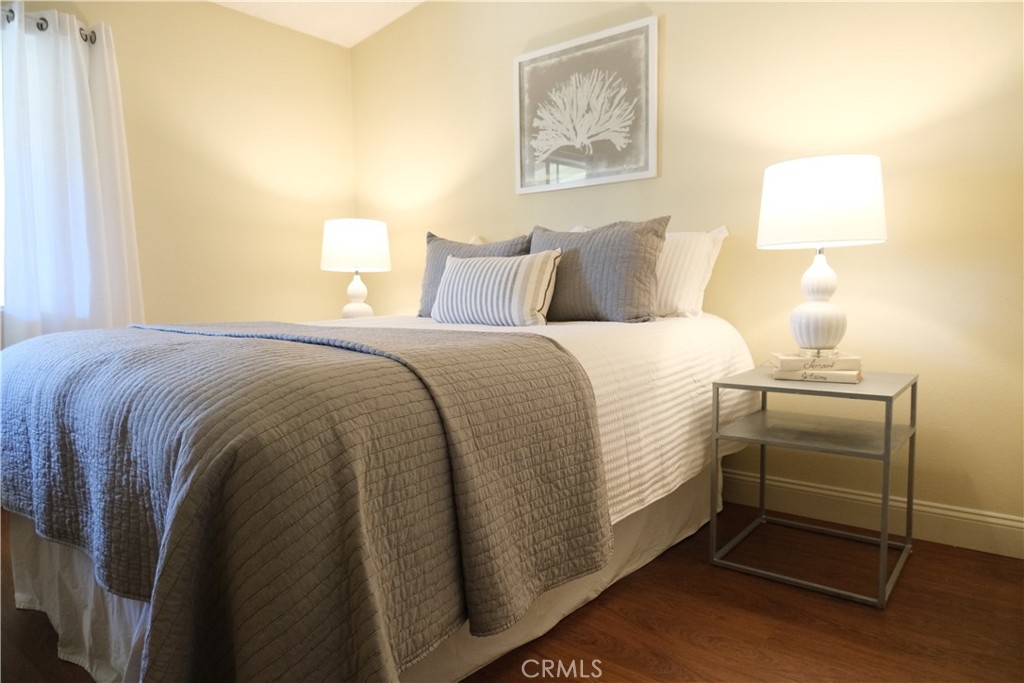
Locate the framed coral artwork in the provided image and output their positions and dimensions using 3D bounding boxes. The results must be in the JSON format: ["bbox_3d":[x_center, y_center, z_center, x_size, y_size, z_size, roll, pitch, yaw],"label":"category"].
[{"bbox_3d":[0.319,-1.073,3.075,0.790,0.679,0.027,3,6,39],"label":"framed coral artwork"}]

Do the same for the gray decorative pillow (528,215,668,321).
[{"bbox_3d":[0.317,-0.282,2.610,0.639,0.428,0.181,3,-13,39],"label":"gray decorative pillow"}]

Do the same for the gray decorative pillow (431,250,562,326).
[{"bbox_3d":[-0.074,-0.217,2.630,0.603,0.307,0.151,3,-17,39],"label":"gray decorative pillow"}]

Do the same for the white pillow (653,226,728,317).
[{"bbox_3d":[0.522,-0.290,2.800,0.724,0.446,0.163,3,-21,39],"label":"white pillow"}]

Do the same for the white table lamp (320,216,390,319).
[{"bbox_3d":[-0.840,-0.335,3.562,0.379,0.618,0.379,3,6,39],"label":"white table lamp"}]

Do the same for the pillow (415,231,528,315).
[{"bbox_3d":[-0.173,-0.313,3.053,0.657,0.428,0.175,3,-12,39],"label":"pillow"}]

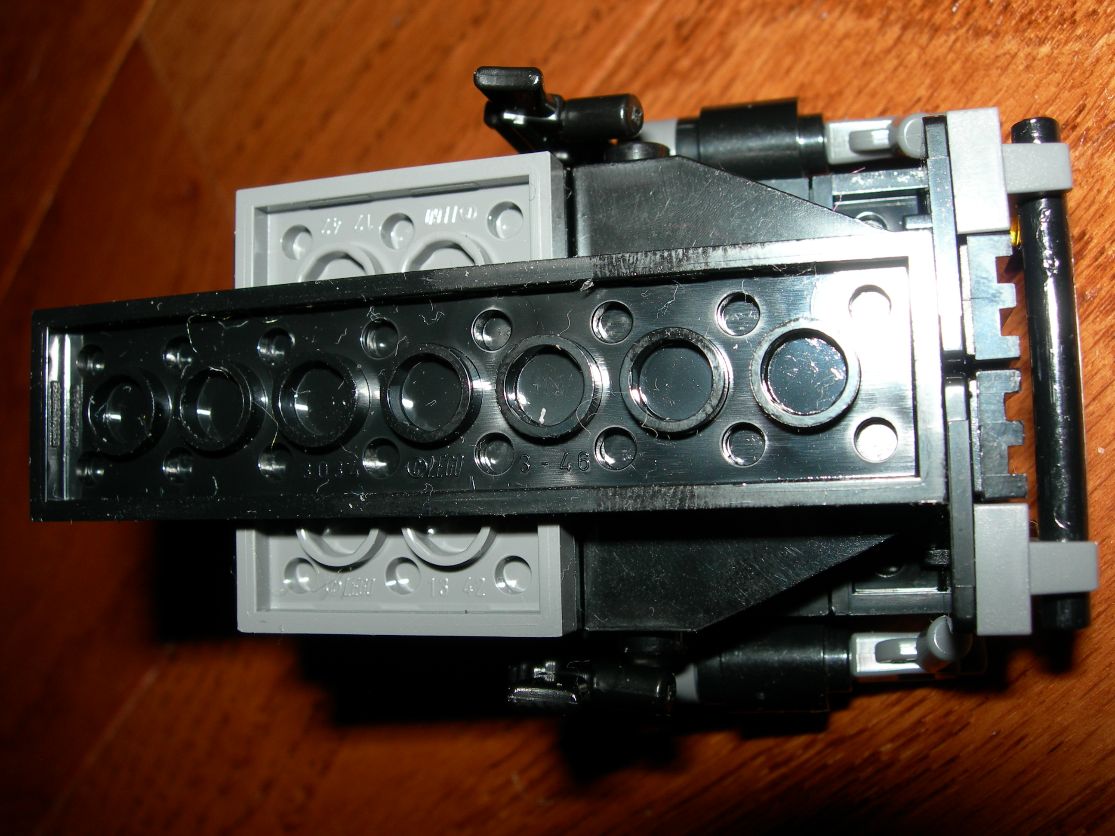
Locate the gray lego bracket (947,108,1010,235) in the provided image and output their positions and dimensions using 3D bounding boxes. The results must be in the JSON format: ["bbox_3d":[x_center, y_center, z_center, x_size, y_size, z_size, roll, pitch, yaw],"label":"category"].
[{"bbox_3d":[0.027,-0.015,0.079,0.003,0.008,0.008,-5,85,18],"label":"gray lego bracket"}]

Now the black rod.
[{"bbox_3d":[0.031,-0.003,0.077,0.003,0.003,0.032,-3,85,18],"label":"black rod"}]

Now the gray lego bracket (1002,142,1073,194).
[{"bbox_3d":[0.031,-0.016,0.078,0.004,0.005,0.003,-5,85,18],"label":"gray lego bracket"}]

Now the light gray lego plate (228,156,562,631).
[{"bbox_3d":[-0.011,-0.001,0.085,0.024,0.003,0.032,-3,86,19],"label":"light gray lego plate"}]

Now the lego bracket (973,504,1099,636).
[{"bbox_3d":[0.030,0.009,0.077,0.007,0.008,0.008,-2,85,18],"label":"lego bracket"}]

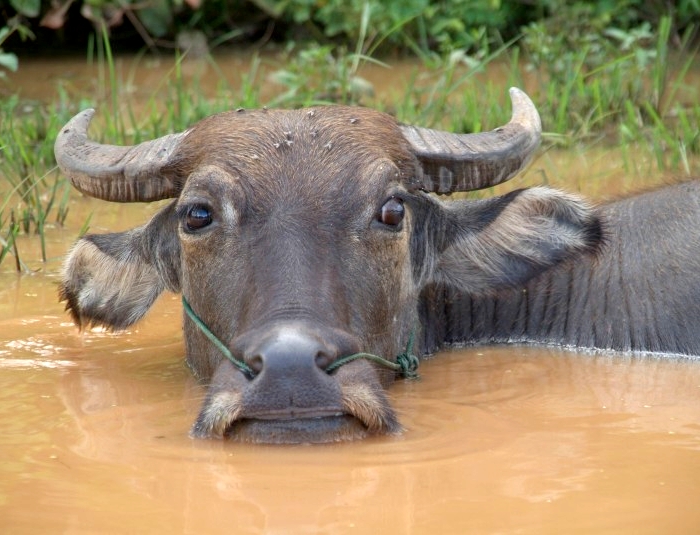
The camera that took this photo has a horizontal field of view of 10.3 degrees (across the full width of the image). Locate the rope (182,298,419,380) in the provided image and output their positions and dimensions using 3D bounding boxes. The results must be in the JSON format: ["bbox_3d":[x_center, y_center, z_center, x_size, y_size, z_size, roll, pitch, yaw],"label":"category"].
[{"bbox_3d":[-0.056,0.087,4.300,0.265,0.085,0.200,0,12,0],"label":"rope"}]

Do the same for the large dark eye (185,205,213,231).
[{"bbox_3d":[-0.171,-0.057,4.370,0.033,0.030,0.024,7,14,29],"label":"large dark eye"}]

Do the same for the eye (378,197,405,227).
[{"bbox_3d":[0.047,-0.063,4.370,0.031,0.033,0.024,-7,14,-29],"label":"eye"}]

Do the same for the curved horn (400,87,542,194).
[{"bbox_3d":[0.141,-0.147,4.490,0.162,0.103,0.120,0,12,0],"label":"curved horn"}]

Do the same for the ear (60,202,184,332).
[{"bbox_3d":[-0.265,-0.004,4.470,0.140,0.135,0.090,3,12,15],"label":"ear"}]

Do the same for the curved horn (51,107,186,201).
[{"bbox_3d":[-0.264,-0.130,4.490,0.155,0.088,0.115,0,12,0],"label":"curved horn"}]

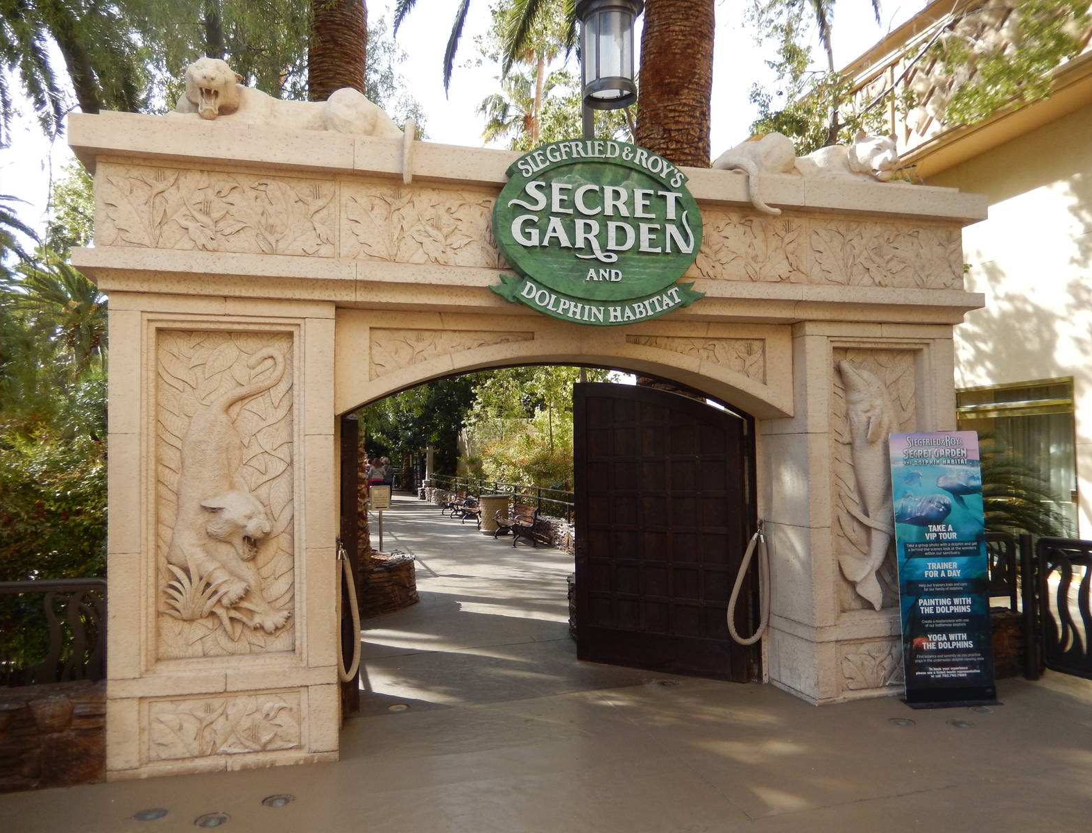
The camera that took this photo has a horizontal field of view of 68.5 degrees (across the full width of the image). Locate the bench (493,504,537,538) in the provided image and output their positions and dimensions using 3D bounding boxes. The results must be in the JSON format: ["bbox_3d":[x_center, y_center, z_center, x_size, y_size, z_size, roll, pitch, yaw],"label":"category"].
[{"bbox_3d":[-0.604,2.170,16.232,0.600,0.750,1.850,0,-3,-15],"label":"bench"}]

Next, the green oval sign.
[{"bbox_3d":[0.352,-1.155,4.984,1.410,1.170,0.130,0,-3,-15],"label":"green oval sign"}]

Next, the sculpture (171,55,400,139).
[{"bbox_3d":[-1.531,-1.832,4.807,1.320,0.480,0.500,0,-3,-15],"label":"sculpture"}]

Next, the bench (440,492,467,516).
[{"bbox_3d":[-2.690,2.547,23.671,0.600,0.750,1.830,0,-3,-15],"label":"bench"}]

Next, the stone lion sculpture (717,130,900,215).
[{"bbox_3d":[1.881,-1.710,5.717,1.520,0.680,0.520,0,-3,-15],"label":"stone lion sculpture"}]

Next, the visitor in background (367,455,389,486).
[{"bbox_3d":[-5.934,2.299,28.367,0.520,1.660,0.340,0,-3,-11],"label":"visitor in background"}]

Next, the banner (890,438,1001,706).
[{"bbox_3d":[2.798,1.023,5.588,0.630,1.860,0.200,-1,-3,-3],"label":"banner"}]

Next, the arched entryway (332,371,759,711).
[{"bbox_3d":[0.204,0.775,5.479,3.120,2.420,0.600,0,-3,-15],"label":"arched entryway"}]

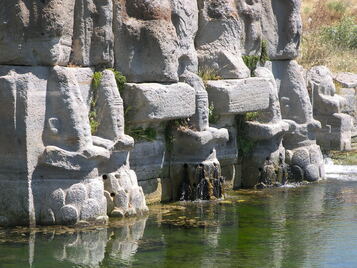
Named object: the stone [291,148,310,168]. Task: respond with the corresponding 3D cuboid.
[{"bbox_3d":[1.854,0.369,20.700,0.290,0.300,0.250,2,4,24],"label":"stone"}]

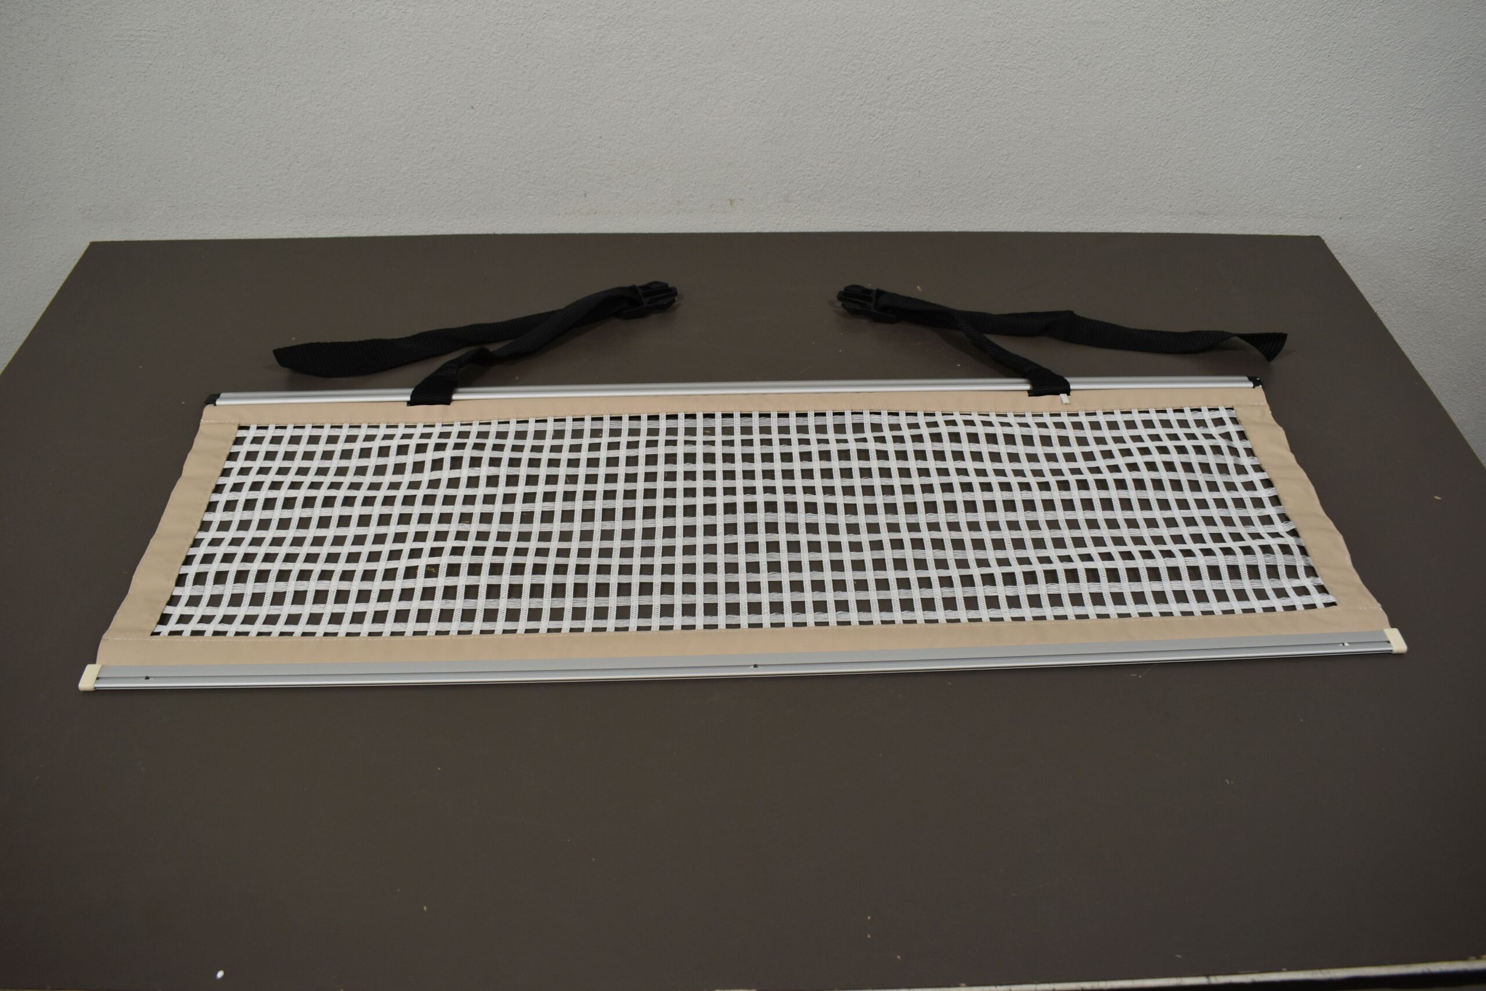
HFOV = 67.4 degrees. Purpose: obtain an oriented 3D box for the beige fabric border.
[{"bbox_3d":[0.008,0.008,1.022,1.076,0.012,0.319,-1,46,-3],"label":"beige fabric border"}]

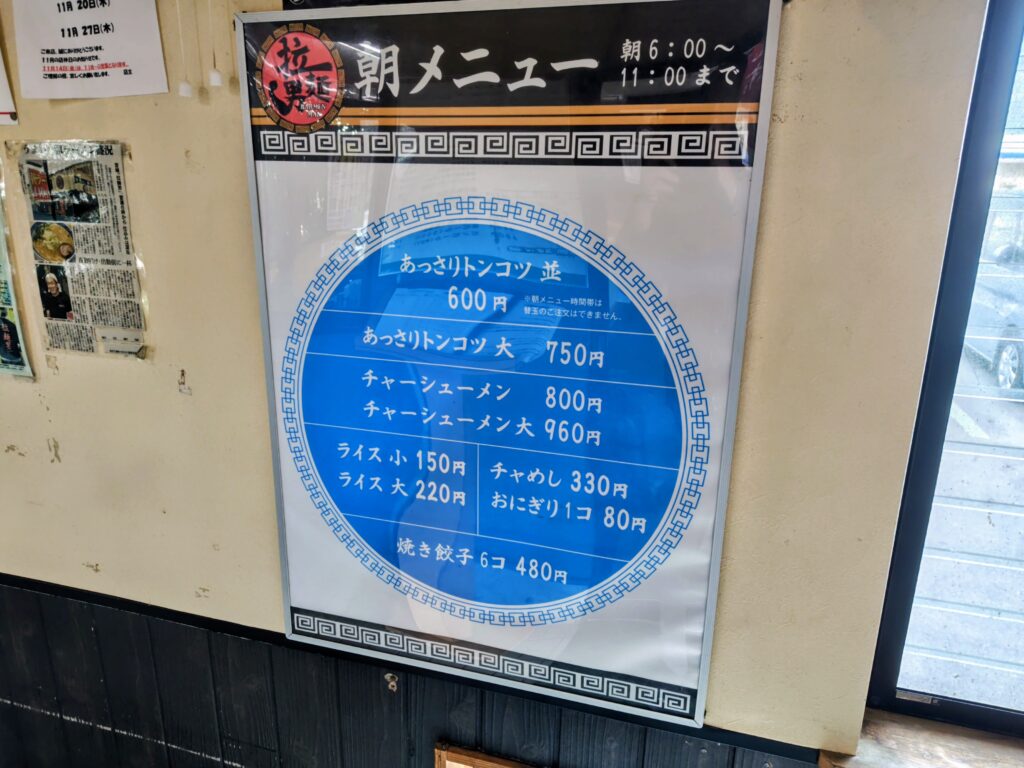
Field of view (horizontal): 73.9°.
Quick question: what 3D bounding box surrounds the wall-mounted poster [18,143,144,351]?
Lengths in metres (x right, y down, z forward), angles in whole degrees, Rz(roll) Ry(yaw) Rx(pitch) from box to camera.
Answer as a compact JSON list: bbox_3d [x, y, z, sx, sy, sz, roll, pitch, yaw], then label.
[{"bbox_3d":[-0.607,-0.185,0.961,0.186,0.296,0.012,5,16,15],"label":"wall-mounted poster"}]

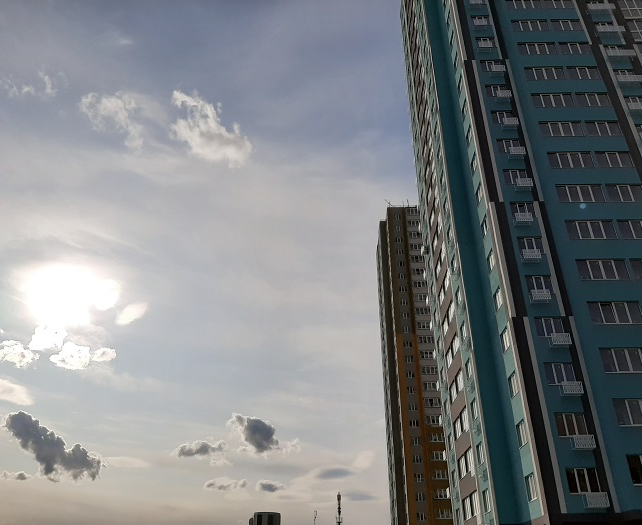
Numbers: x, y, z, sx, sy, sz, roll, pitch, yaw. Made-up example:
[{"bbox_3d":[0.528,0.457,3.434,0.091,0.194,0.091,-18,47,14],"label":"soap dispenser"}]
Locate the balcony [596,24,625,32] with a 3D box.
[{"bbox_3d":[23.586,-18.817,42.877,2.166,0.702,0.501,0,-30,1],"label":"balcony"}]

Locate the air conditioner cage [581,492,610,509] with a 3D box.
[{"bbox_3d":[14.341,12.430,27.452,1.115,0.673,0.525,0,-30,1],"label":"air conditioner cage"}]

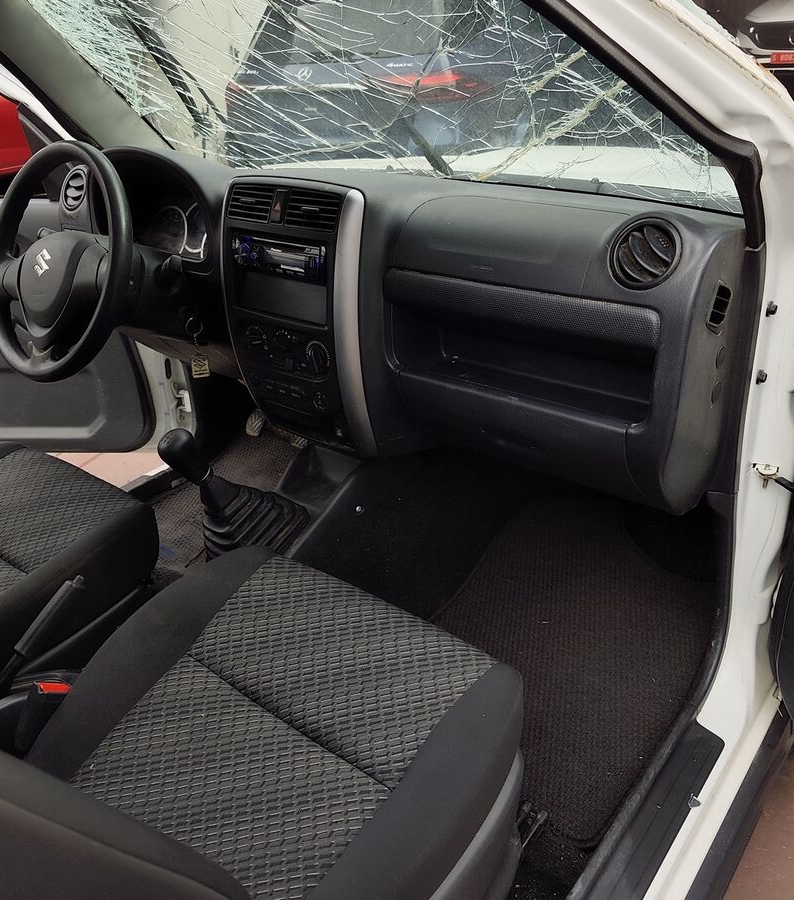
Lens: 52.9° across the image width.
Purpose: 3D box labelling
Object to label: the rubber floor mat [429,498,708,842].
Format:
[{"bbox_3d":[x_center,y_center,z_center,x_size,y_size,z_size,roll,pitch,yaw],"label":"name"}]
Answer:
[{"bbox_3d":[0.258,0.261,1.225,0.420,0.070,0.620,18,36,35],"label":"rubber floor mat"}]

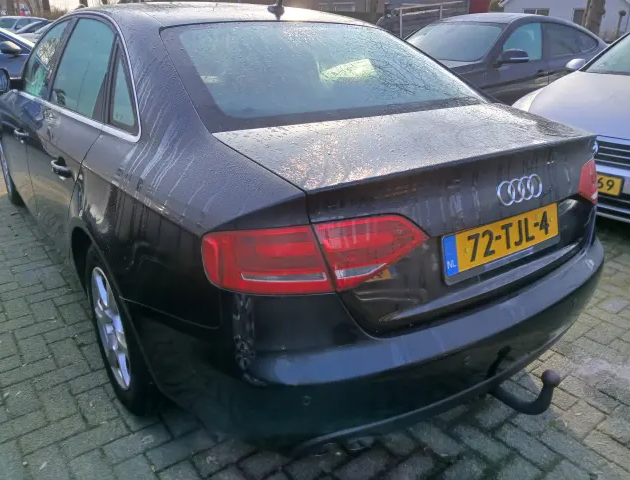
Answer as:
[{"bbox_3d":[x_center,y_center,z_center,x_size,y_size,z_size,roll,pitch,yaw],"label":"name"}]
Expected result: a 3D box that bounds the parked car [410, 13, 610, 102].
[{"bbox_3d":[2.172,-2.186,6.508,4.780,1.490,1.830,-15,28,-33],"label":"parked car"}]

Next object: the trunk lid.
[{"bbox_3d":[0.389,-0.148,1.481,1.240,0.430,0.570,-15,28,-33],"label":"trunk lid"}]

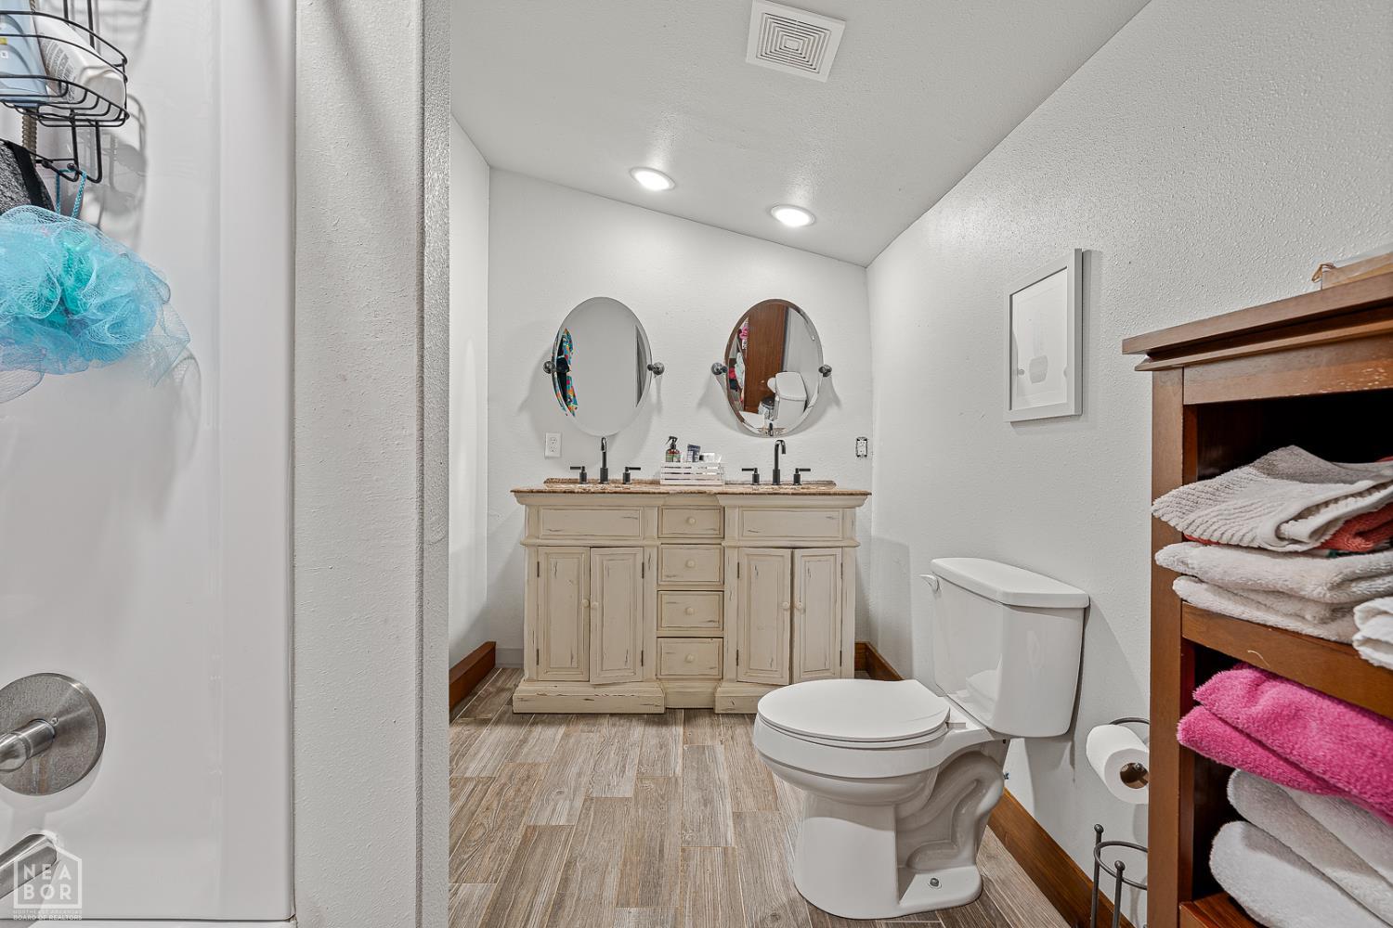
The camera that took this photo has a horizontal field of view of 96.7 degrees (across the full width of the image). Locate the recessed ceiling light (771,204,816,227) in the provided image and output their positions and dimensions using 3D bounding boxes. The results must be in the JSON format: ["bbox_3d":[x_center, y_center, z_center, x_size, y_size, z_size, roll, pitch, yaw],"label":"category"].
[{"bbox_3d":[0.425,-1.083,2.722,0.195,0.025,0.195,15,1,-1],"label":"recessed ceiling light"}]

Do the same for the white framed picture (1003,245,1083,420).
[{"bbox_3d":[0.876,-0.305,1.581,0.021,0.383,0.312,0,1,-1],"label":"white framed picture"}]

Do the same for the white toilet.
[{"bbox_3d":[0.500,0.671,1.605,0.725,0.776,0.462,0,1,-1],"label":"white toilet"}]

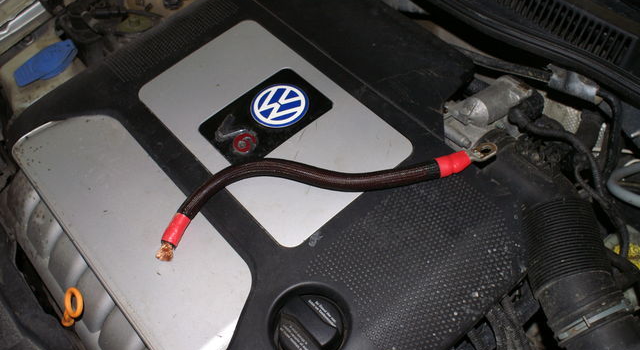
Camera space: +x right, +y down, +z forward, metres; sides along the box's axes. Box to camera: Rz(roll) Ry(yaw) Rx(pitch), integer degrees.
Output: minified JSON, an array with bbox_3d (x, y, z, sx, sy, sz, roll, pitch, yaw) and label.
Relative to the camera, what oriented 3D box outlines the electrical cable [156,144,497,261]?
[{"bbox_3d":[0.001,-0.001,0.727,0.393,0.026,0.106,-17,54,-3],"label":"electrical cable"}]

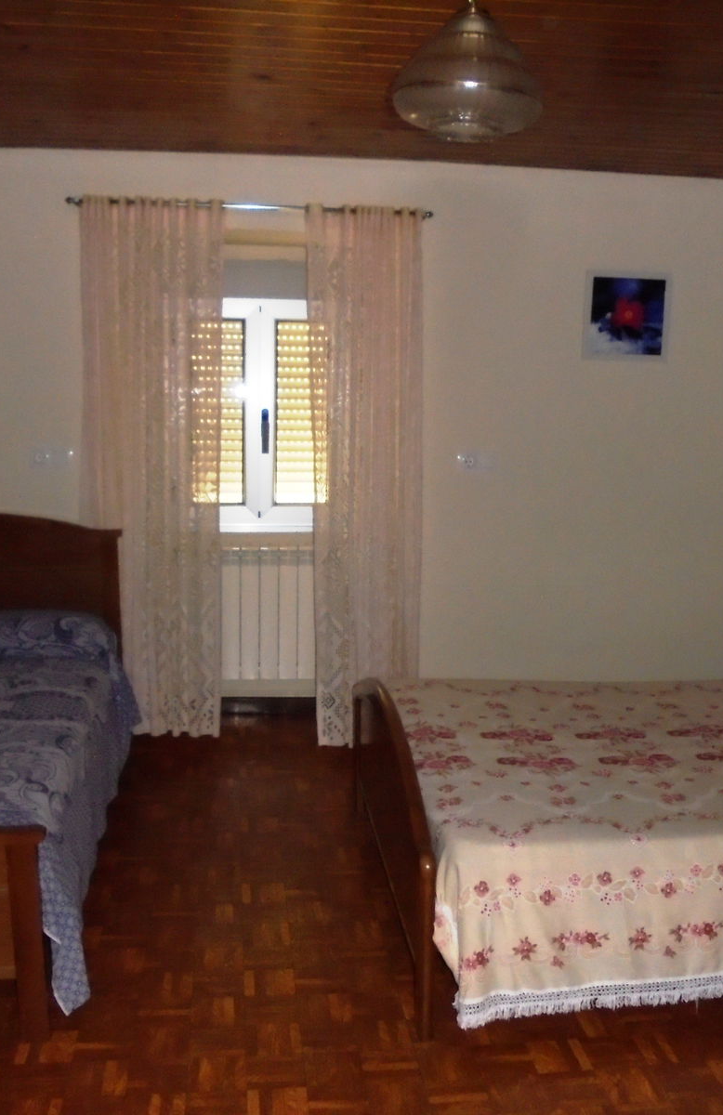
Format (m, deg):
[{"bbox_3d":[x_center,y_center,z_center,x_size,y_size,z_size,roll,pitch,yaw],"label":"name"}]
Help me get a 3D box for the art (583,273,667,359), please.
[{"bbox_3d":[1.081,-0.983,4.555,0.370,0.345,0.030,0,8,-7],"label":"art"}]

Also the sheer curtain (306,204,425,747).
[{"bbox_3d":[0.015,-0.286,4.435,0.455,2.140,0.110,0,8,-7],"label":"sheer curtain"}]

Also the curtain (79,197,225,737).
[{"bbox_3d":[-0.816,-0.309,4.329,0.570,2.090,0.110,0,8,-7],"label":"curtain"}]

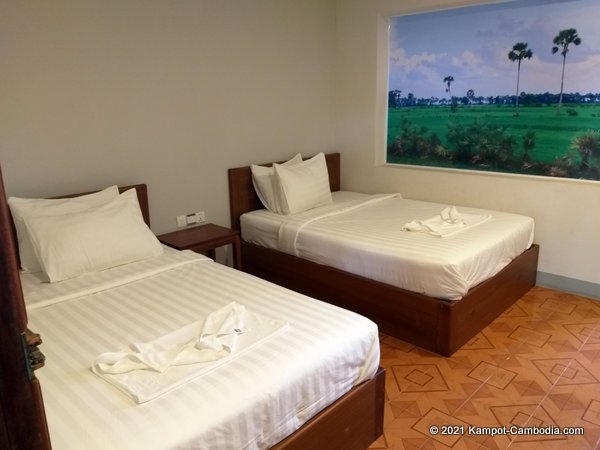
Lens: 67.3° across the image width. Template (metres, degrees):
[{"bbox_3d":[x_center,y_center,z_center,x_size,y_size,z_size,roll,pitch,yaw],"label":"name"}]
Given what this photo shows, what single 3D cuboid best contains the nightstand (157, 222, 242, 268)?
[{"bbox_3d":[-0.820,0.351,3.709,0.540,0.556,0.410,-16,21,-42],"label":"nightstand"}]

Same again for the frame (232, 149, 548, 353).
[{"bbox_3d":[0.687,0.012,3.909,1.500,1.005,2.141,-16,21,-42],"label":"frame"}]

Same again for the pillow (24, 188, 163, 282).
[{"bbox_3d":[-1.319,0.051,2.946,0.710,0.480,0.170,-16,-10,-42],"label":"pillow"}]

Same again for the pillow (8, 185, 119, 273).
[{"bbox_3d":[-1.492,0.028,3.032,0.690,0.460,0.160,-16,8,-42],"label":"pillow"}]

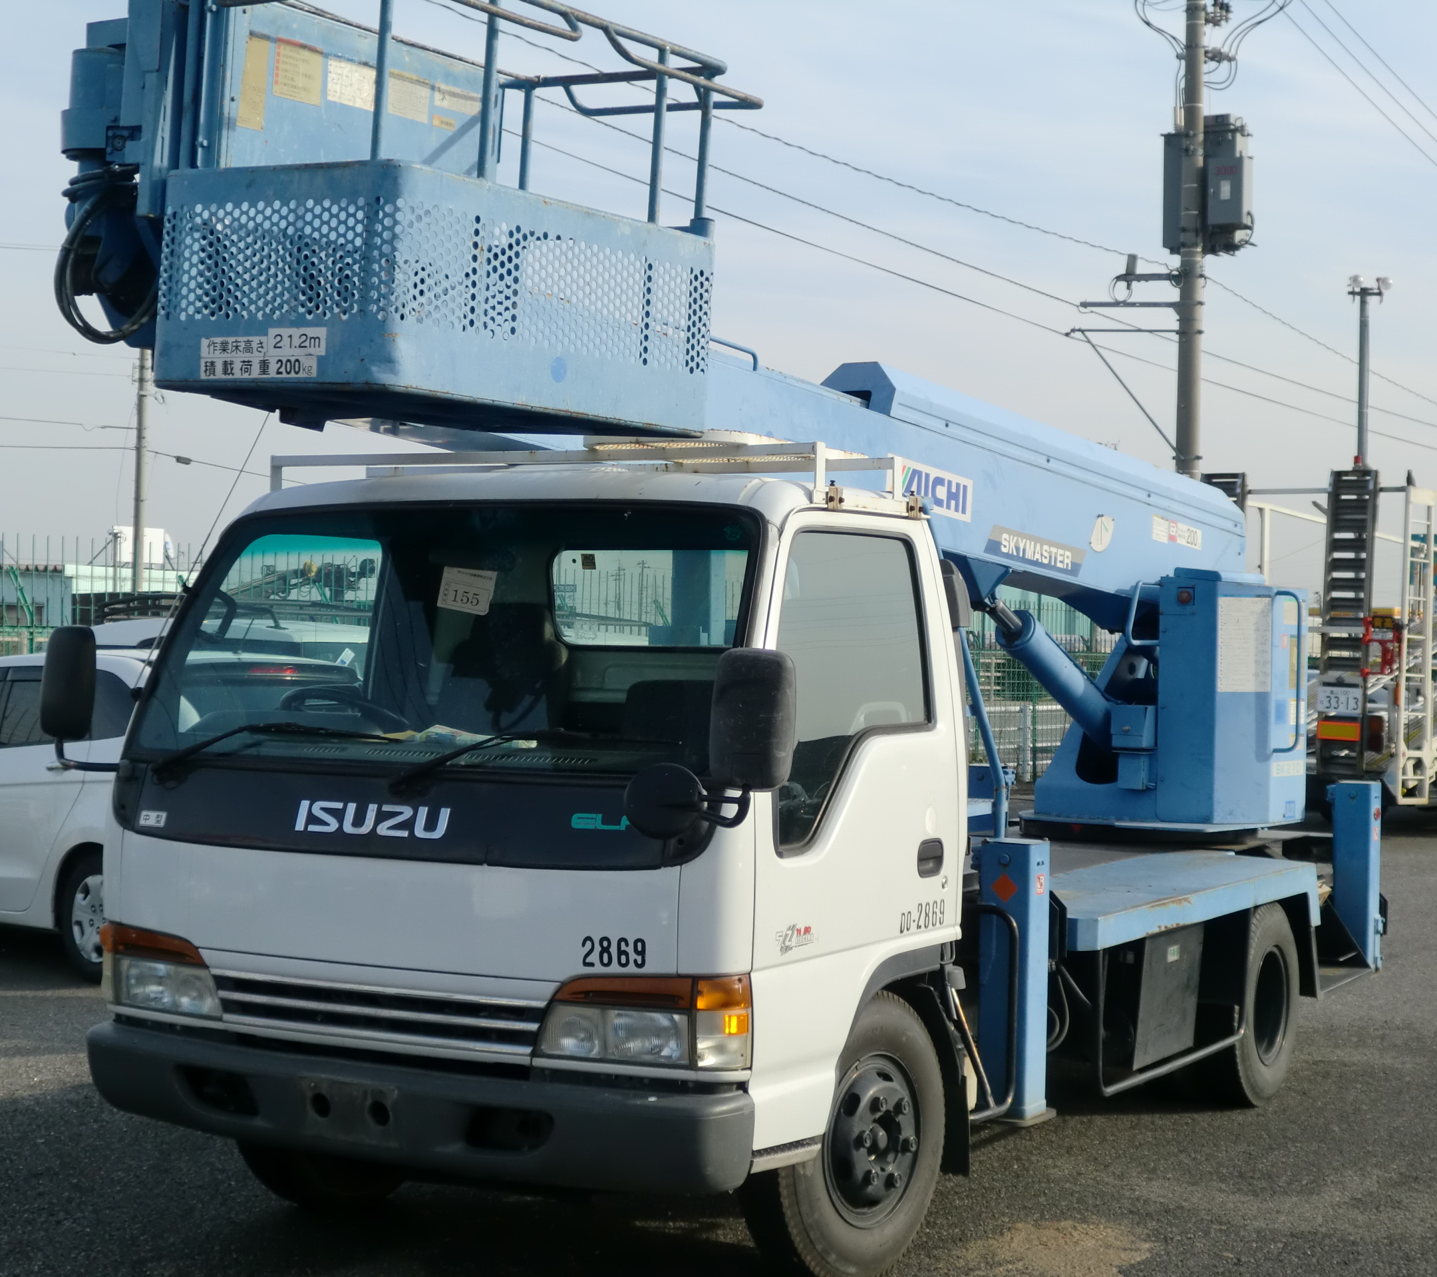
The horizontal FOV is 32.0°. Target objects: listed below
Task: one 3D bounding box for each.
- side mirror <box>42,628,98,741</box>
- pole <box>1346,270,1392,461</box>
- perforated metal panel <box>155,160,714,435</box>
[{"bbox_3d":[-1.801,0.123,6.967,0.090,0.315,0.190,9,-5,-40],"label":"side mirror"},{"bbox_3d":[8.223,-1.328,31.988,0.540,6.628,0.250,1,0,14],"label":"pole"},{"bbox_3d":[-0.631,-0.761,5.801,0.761,0.464,1.148,5,2,37],"label":"perforated metal panel"}]

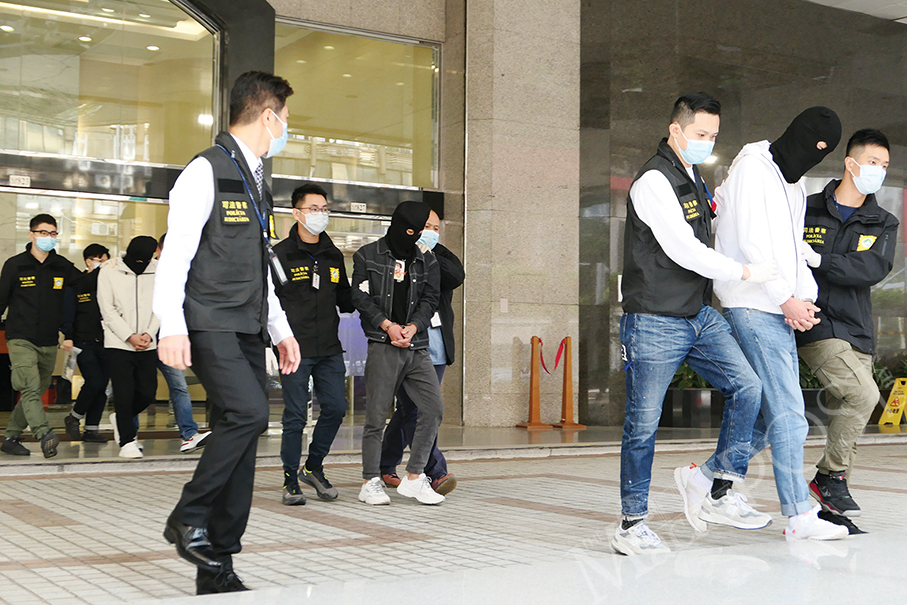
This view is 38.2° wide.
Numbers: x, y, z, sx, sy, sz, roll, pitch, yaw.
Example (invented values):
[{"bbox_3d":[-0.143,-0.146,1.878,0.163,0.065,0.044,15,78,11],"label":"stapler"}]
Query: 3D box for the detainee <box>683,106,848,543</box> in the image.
[{"bbox_3d":[1.274,0.090,5.350,0.650,1.780,0.500,-1,-3,28],"label":"detainee"}]

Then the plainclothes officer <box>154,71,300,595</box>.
[{"bbox_3d":[-0.747,0.104,4.330,0.440,1.742,0.500,-1,-3,35],"label":"plainclothes officer"}]

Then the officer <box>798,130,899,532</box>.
[{"bbox_3d":[1.695,0.129,5.650,0.520,1.759,0.480,3,-4,-42],"label":"officer"}]

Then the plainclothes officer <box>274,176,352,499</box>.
[{"bbox_3d":[-0.766,0.223,7.120,0.500,1.750,0.430,2,-3,-25],"label":"plainclothes officer"}]

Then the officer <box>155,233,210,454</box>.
[{"bbox_3d":[-2.052,0.308,9.850,0.500,1.669,0.500,3,-3,-40],"label":"officer"}]

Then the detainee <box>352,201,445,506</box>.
[{"bbox_3d":[-0.293,0.276,7.100,0.520,1.658,0.470,2,-3,-28],"label":"detainee"}]

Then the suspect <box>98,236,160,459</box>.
[{"bbox_3d":[-2.312,0.321,9.350,0.500,1.584,0.430,1,-3,-20],"label":"suspect"}]

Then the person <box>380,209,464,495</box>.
[{"bbox_3d":[-0.183,0.281,7.720,0.560,1.667,0.500,2,-3,-32],"label":"person"}]

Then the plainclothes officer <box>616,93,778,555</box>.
[{"bbox_3d":[0.936,0.083,5.070,0.600,1.792,0.550,-1,-3,30],"label":"plainclothes officer"}]

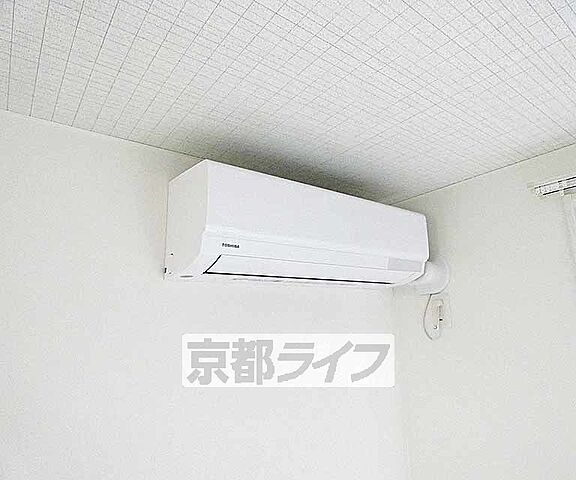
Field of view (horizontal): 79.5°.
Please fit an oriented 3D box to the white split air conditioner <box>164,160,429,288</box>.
[{"bbox_3d":[0.096,0.004,1.006,0.820,0.238,0.205,8,-14,-38],"label":"white split air conditioner"}]

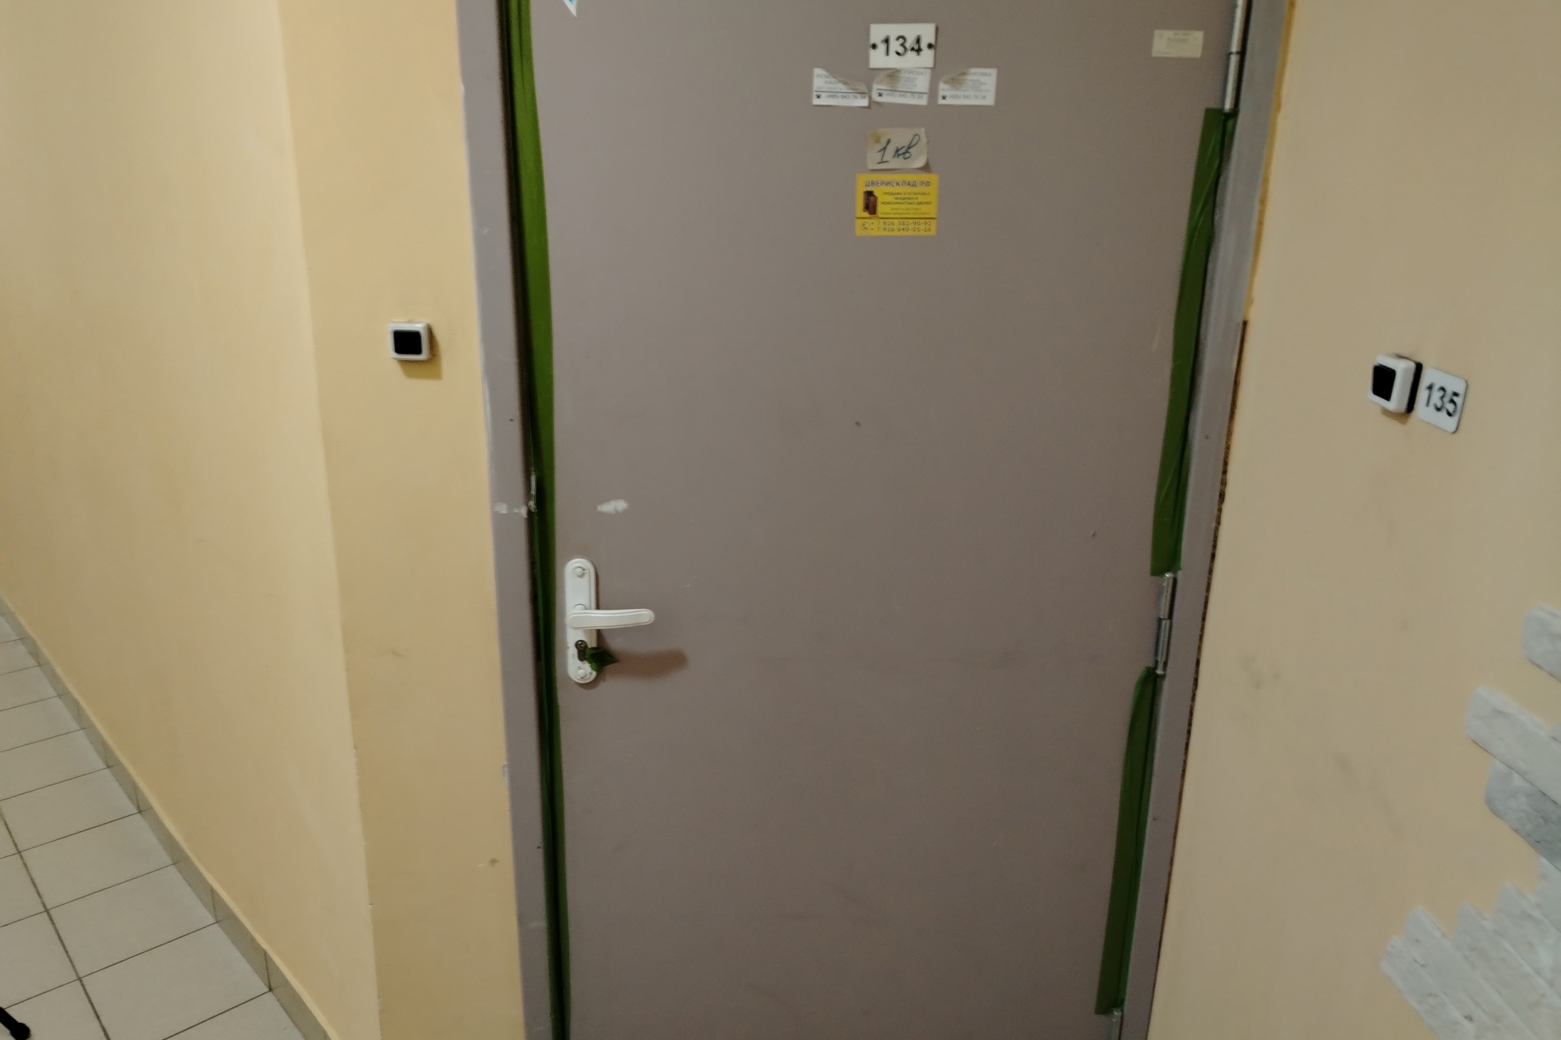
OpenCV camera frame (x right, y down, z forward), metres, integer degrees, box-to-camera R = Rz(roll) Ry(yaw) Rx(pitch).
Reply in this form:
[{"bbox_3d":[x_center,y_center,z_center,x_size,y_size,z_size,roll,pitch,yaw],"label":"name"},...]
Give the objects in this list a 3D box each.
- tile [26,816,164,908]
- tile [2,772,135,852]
[{"bbox_3d":[-1.651,0.821,2.619,0.266,0.010,0.298,-15,23,-42],"label":"tile"},{"bbox_3d":[-1.859,0.756,2.827,0.266,0.010,0.298,-15,23,-42],"label":"tile"}]

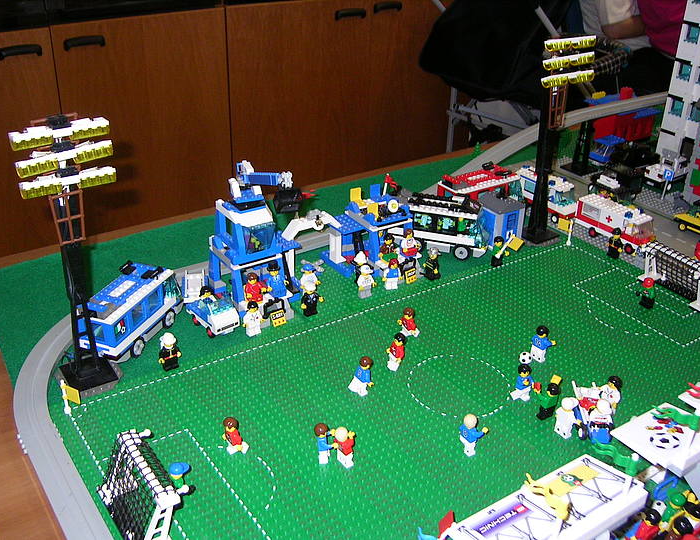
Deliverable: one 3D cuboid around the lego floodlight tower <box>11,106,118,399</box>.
[{"bbox_3d":[-0.260,-0.010,0.723,0.086,0.278,0.052,-17,33,-30],"label":"lego floodlight tower"}]

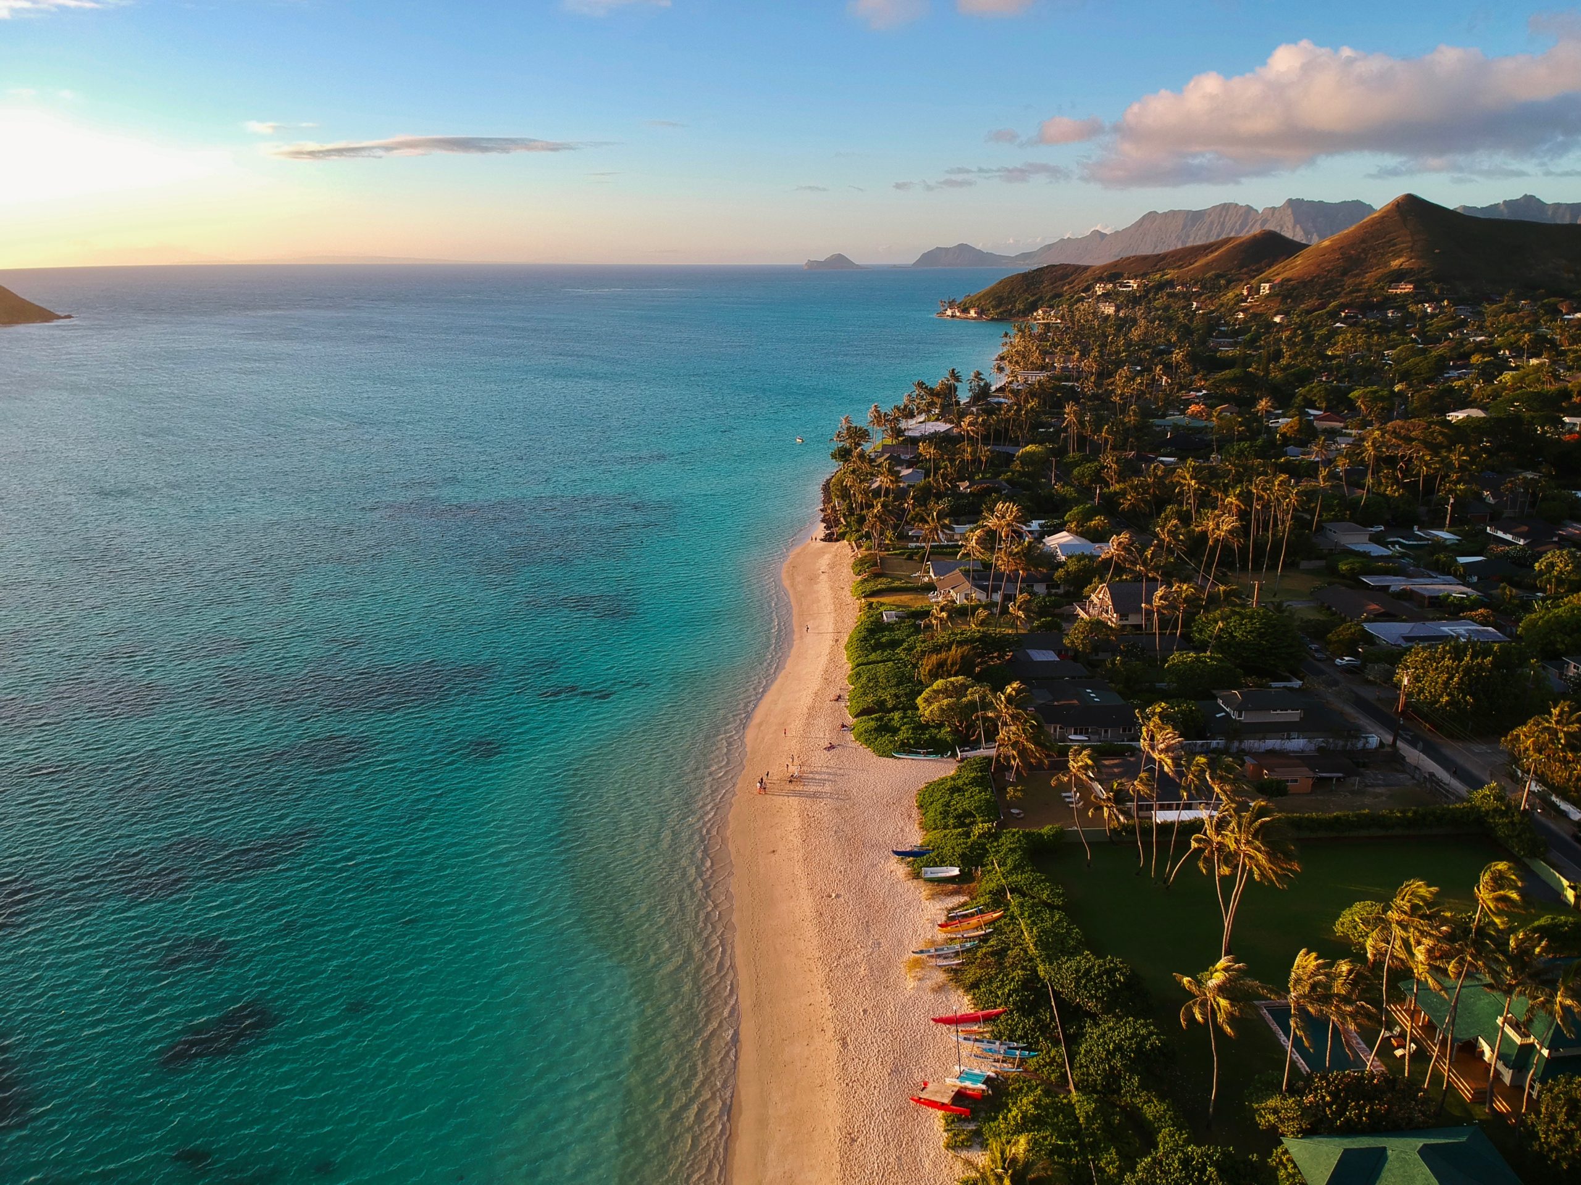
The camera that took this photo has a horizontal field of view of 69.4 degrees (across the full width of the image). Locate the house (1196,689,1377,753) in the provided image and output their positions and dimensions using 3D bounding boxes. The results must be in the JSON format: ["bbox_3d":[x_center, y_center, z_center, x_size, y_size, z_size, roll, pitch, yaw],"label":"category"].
[{"bbox_3d":[69.630,16.916,166.011,22.440,6.900,15.312,-1,16,-3],"label":"house"}]

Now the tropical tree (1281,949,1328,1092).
[{"bbox_3d":[41.830,35.420,93.780,4.200,13.660,4.600,0,16,0],"label":"tropical tree"}]

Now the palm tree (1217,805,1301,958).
[{"bbox_3d":[44.837,27.830,110.487,7.905,16.913,7.905,0,16,0],"label":"palm tree"}]

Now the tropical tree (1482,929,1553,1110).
[{"bbox_3d":[56.362,33.872,89.864,5.454,16.813,5.454,0,16,0],"label":"tropical tree"}]

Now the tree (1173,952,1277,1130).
[{"bbox_3d":[33.860,35.600,89.980,7.600,15.430,6.000,0,16,0],"label":"tree"}]

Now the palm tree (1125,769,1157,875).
[{"bbox_3d":[38.758,25.455,127.171,3.412,12.166,3.412,0,16,0],"label":"palm tree"}]

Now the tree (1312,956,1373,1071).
[{"bbox_3d":[44.807,35.267,93.567,5.207,12.069,5.207,0,16,0],"label":"tree"}]

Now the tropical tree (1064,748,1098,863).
[{"bbox_3d":[32.800,24.420,130.140,4.200,14.500,4.400,0,16,0],"label":"tropical tree"}]

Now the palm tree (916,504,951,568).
[{"bbox_3d":[31.840,-11.900,253.800,7.630,15.280,6.000,0,16,0],"label":"palm tree"}]

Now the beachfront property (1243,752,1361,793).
[{"bbox_3d":[67.700,23.800,152.180,13.700,3.500,7.200,-1,16,-2],"label":"beachfront property"}]

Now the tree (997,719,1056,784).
[{"bbox_3d":[31.010,21.120,151.200,7.790,9.090,6.500,0,16,0],"label":"tree"}]

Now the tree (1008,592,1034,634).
[{"bbox_3d":[42.017,4.069,207.837,4.930,8.241,4.930,0,16,0],"label":"tree"}]

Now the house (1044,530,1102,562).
[{"bbox_3d":[64.680,-10.097,260.982,10.560,5.800,17.160,-1,16,-3],"label":"house"}]

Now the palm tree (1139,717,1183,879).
[{"bbox_3d":[39.901,22.524,124.363,4.780,19.362,4.780,0,16,0],"label":"palm tree"}]

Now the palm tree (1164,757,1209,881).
[{"bbox_3d":[43.730,25.140,125.800,4.200,15.550,4.800,0,16,0],"label":"palm tree"}]

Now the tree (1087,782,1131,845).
[{"bbox_3d":[37.650,26.180,135.510,5.080,8.120,4.800,0,16,0],"label":"tree"}]

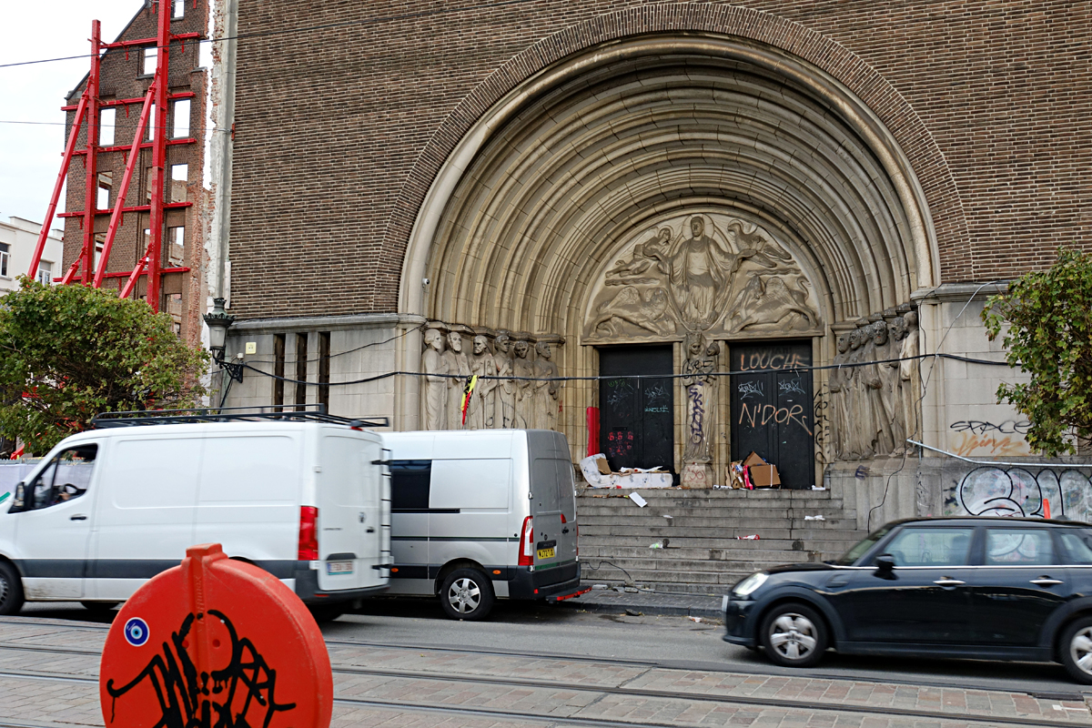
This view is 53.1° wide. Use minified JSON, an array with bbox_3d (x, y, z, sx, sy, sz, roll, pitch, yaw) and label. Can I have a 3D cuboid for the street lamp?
[{"bbox_3d":[-5.397,-0.424,18.349,0.630,1.340,1.020,-2,-7,18],"label":"street lamp"}]

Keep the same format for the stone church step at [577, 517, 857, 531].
[{"bbox_3d":[2.286,2.665,18.382,5.700,0.156,0.320,-2,-7,18],"label":"stone church step"}]

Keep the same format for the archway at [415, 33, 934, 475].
[{"bbox_3d":[2.199,-1.410,18.636,8.428,7.048,4.200,-2,-7,18],"label":"archway"}]

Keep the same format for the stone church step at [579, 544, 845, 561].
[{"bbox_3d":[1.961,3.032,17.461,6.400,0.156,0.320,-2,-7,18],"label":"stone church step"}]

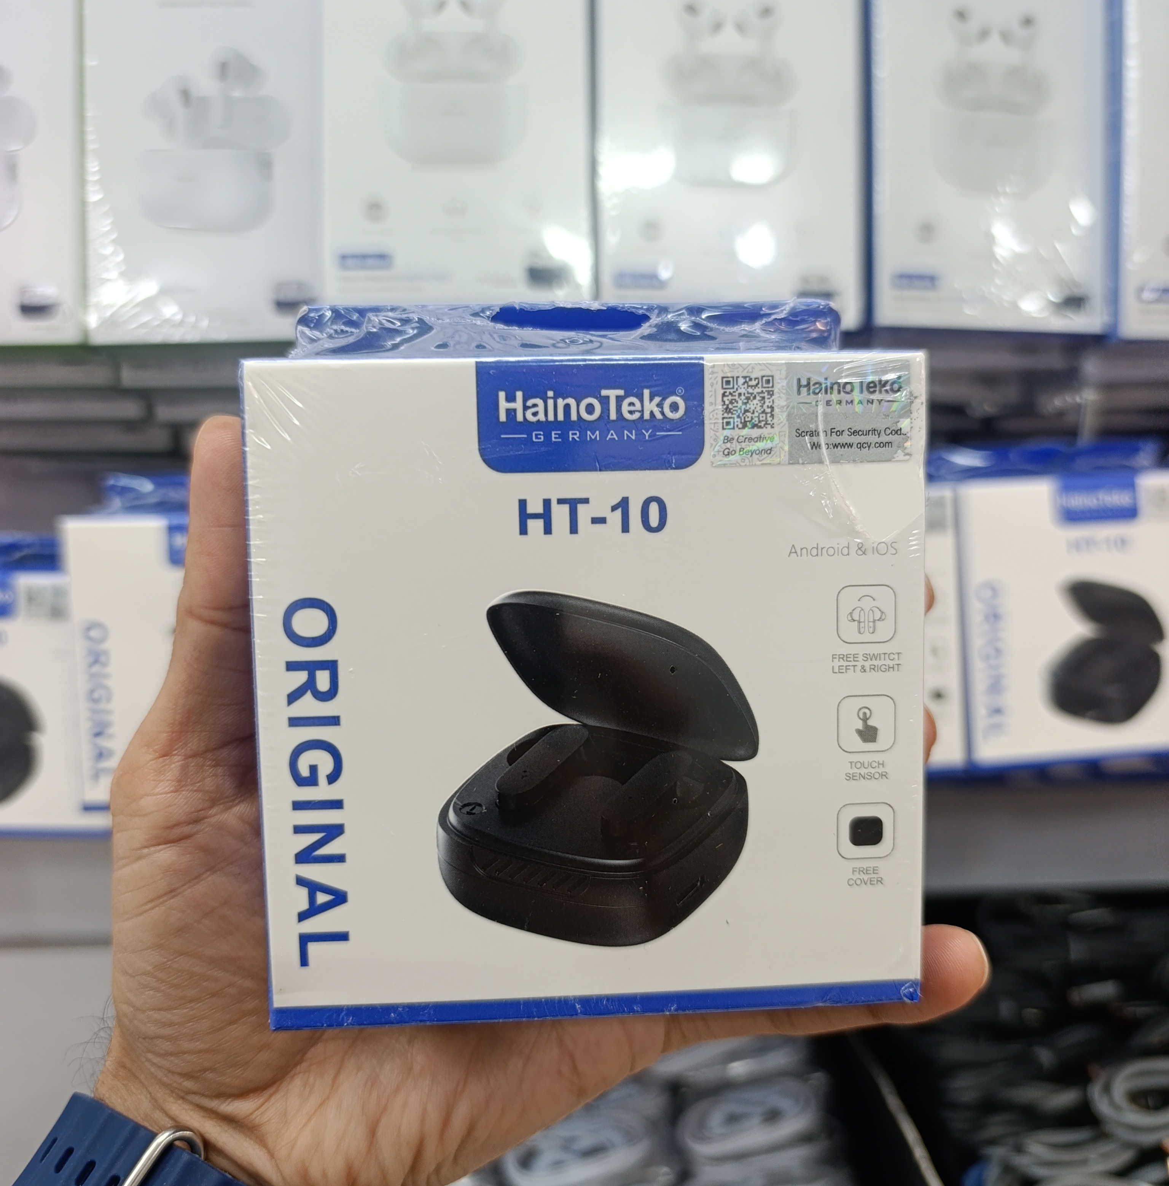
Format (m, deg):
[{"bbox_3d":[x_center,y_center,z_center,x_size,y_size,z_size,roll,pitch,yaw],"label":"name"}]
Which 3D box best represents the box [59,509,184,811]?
[{"bbox_3d":[-0.128,0.022,0.384,0.105,0.104,0.040,-1,6,0],"label":"box"}]

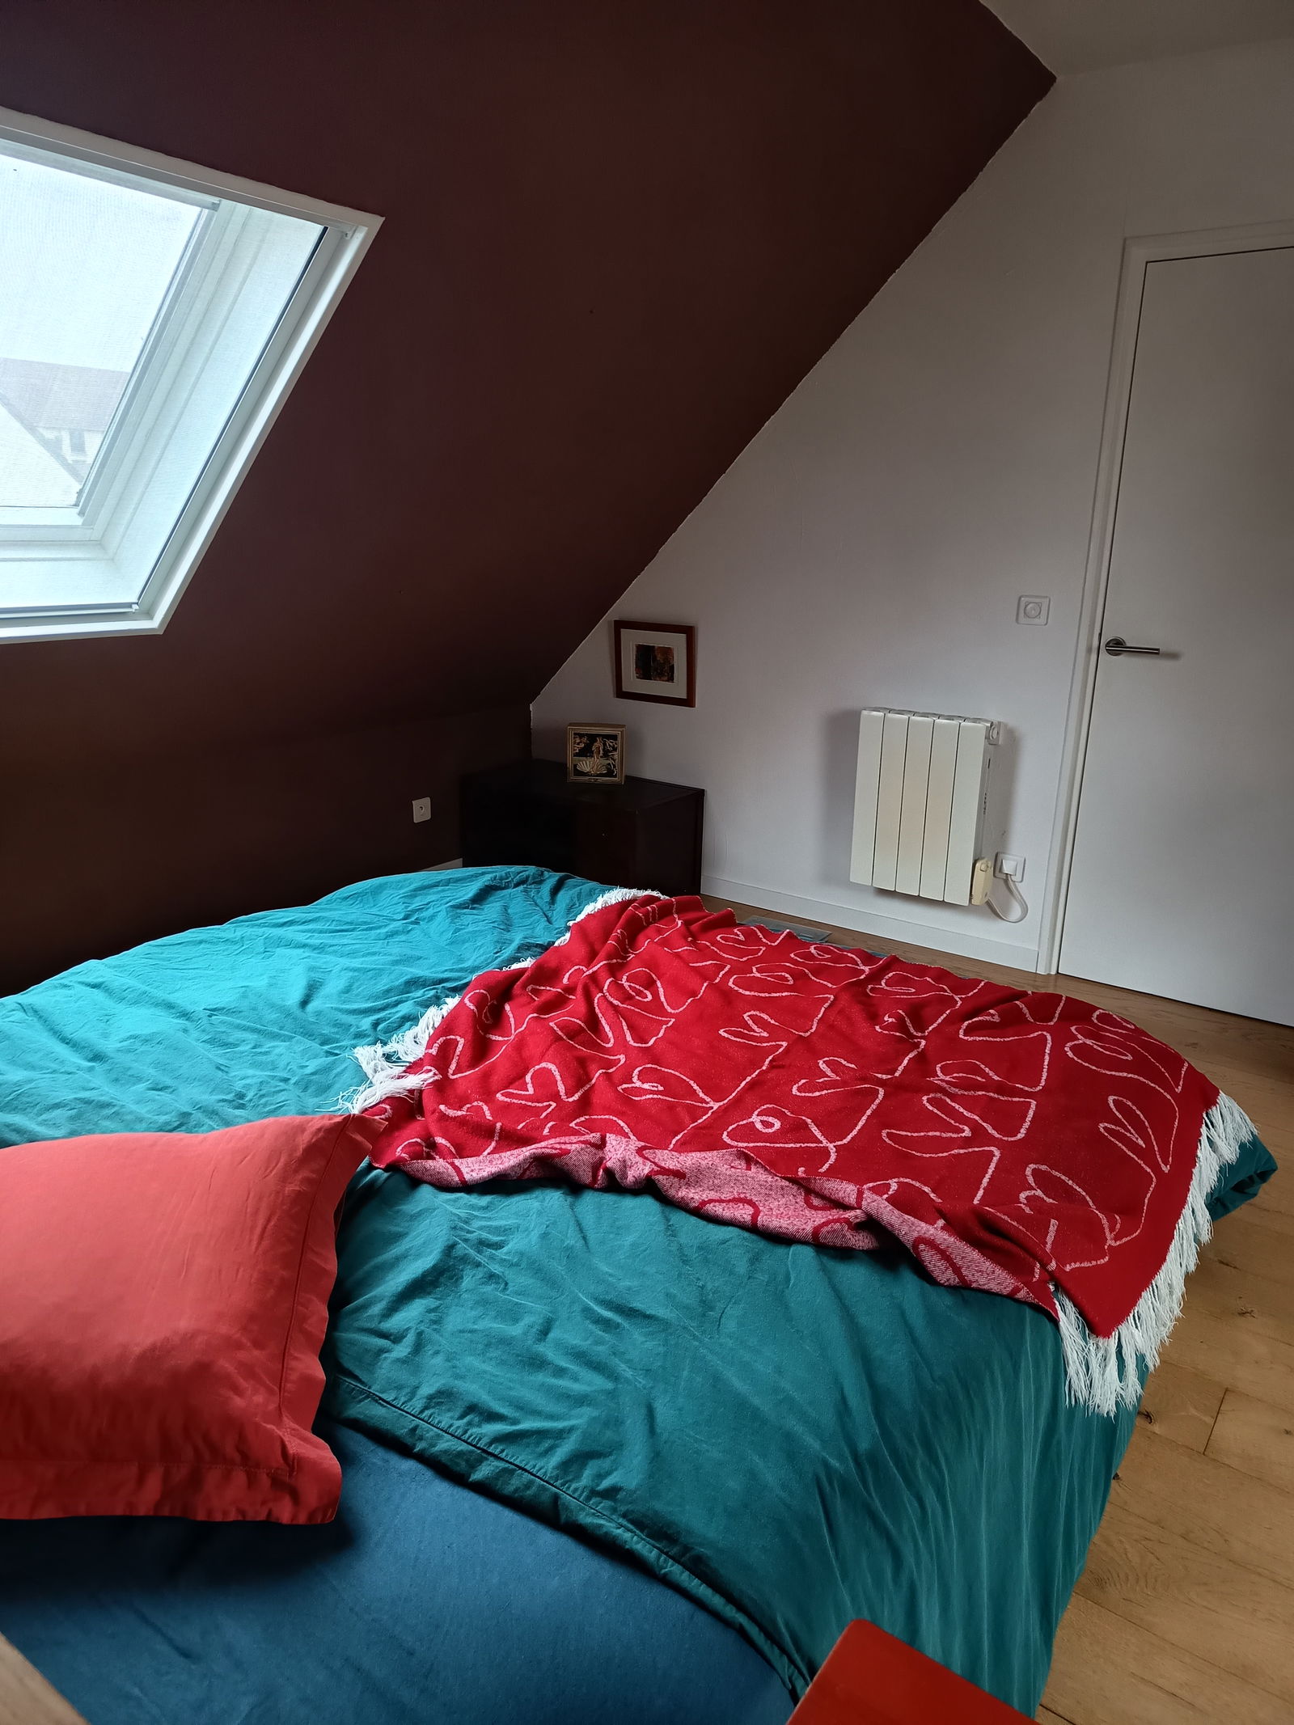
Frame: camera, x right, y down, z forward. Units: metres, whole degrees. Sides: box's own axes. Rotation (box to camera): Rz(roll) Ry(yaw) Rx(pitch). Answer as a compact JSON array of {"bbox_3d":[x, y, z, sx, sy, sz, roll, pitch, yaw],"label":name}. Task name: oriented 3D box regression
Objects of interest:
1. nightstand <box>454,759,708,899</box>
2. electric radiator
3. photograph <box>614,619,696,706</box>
[{"bbox_3d":[-0.258,-0.106,4.596,0.857,0.404,0.400,13,19,35],"label":"nightstand"},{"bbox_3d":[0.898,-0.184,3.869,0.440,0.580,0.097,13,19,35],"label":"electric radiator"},{"bbox_3d":[0.029,-0.741,4.451,0.355,0.290,0.020,13,23,35],"label":"photograph"}]

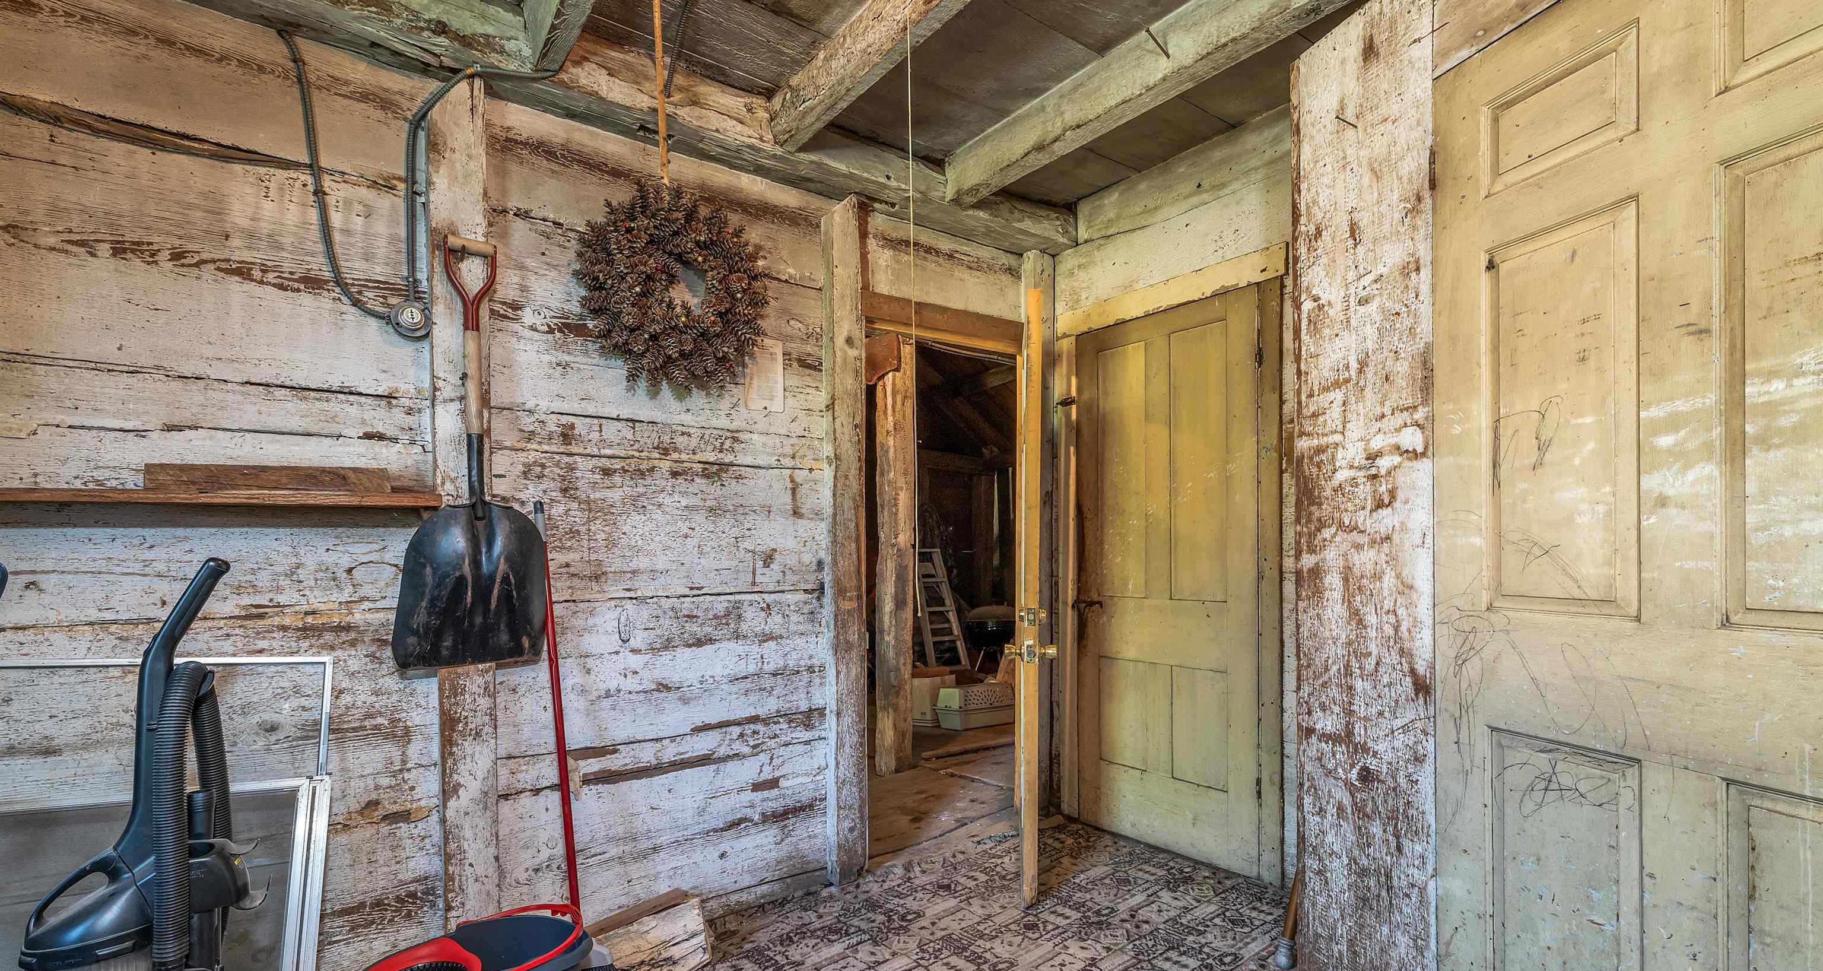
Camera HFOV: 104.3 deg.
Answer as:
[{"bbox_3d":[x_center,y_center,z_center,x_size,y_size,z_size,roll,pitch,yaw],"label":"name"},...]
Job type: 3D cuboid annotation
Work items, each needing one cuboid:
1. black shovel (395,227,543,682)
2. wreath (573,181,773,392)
[{"bbox_3d":[-1.034,-0.077,1.668,0.300,1.010,0.140,1,-2,-35],"label":"black shovel"},{"bbox_3d":[-0.658,-0.556,2.004,0.550,0.560,0.120,1,-2,-35],"label":"wreath"}]

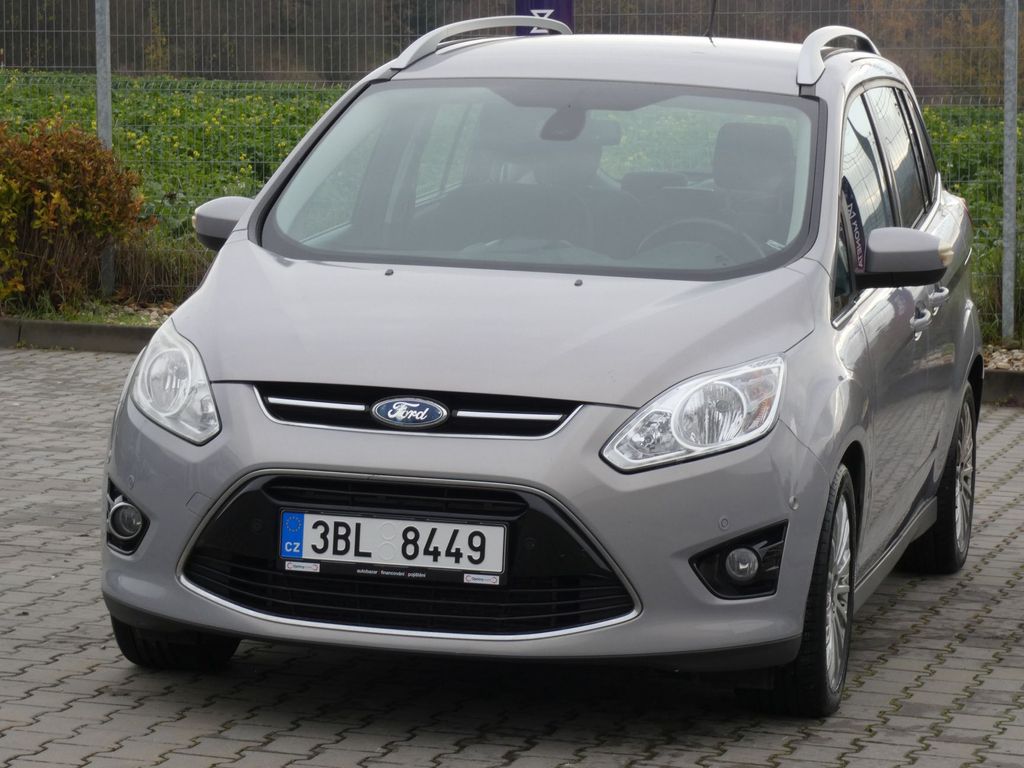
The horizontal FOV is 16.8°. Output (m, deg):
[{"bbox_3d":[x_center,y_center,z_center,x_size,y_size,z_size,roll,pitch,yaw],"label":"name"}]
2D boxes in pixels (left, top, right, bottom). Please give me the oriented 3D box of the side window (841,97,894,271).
[{"bbox_3d":[0.948,-0.515,9.240,0.070,0.542,1.010,-15,1,14],"label":"side window"}]

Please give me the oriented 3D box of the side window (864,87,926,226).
[{"bbox_3d":[1.135,-0.662,10.143,0.060,0.429,0.770,-15,1,14],"label":"side window"}]

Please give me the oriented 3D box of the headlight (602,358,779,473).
[{"bbox_3d":[0.427,0.065,7.880,0.345,0.255,0.540,3,5,13],"label":"headlight"}]

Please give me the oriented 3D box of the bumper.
[{"bbox_3d":[-0.195,0.315,7.982,1.770,0.610,0.655,3,5,13],"label":"bumper"}]

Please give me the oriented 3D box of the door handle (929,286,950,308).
[{"bbox_3d":[1.212,-0.255,9.835,0.052,0.055,0.210,3,5,13],"label":"door handle"}]

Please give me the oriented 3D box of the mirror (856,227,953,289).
[{"bbox_3d":[1.007,-0.321,8.889,0.233,0.165,0.210,3,5,13],"label":"mirror"}]

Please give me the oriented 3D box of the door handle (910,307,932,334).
[{"bbox_3d":[1.120,-0.174,9.472,0.052,0.060,0.210,3,5,13],"label":"door handle"}]

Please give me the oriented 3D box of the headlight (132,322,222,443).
[{"bbox_3d":[-0.762,-0.007,8.165,0.345,0.255,0.540,3,5,13],"label":"headlight"}]

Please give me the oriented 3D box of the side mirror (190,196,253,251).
[{"bbox_3d":[-0.772,-0.430,9.318,0.233,0.165,0.210,3,5,13],"label":"side mirror"}]

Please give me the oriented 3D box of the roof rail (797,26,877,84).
[{"bbox_3d":[1.025,-0.973,10.316,0.105,0.175,2.200,3,5,13],"label":"roof rail"}]

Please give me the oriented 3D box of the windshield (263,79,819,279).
[{"bbox_3d":[0.096,-0.517,8.980,1.440,0.157,1.071,3,33,14],"label":"windshield"}]

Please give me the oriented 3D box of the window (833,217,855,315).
[{"bbox_3d":[0.819,-0.296,8.643,0.050,0.267,0.380,-12,1,14],"label":"window"}]

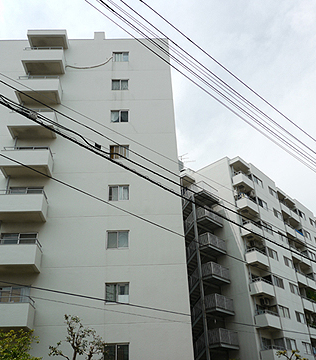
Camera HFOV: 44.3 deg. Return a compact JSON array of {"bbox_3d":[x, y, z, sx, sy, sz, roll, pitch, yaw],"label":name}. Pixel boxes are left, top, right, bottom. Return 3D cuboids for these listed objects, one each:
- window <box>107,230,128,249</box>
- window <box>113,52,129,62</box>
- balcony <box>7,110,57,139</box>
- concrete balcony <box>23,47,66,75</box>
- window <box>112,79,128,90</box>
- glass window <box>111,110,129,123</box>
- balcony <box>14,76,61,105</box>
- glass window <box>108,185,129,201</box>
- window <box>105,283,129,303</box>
[{"bbox_3d":[-2.053,3.058,19.960,1.127,0.994,0.100,-1,-32,-3],"label":"window"},{"bbox_3d":[-2.590,-8.597,27.235,1.127,0.994,0.100,-1,-32,-3],"label":"window"},{"bbox_3d":[-7.335,-3.292,23.093,2.572,1.270,1.220,-2,-32,-2],"label":"balcony"},{"bbox_3d":[-7.551,-7.953,26.005,2.572,1.270,1.220,-2,-32,-2],"label":"concrete balcony"},{"bbox_3d":[-2.460,-6.253,25.745,1.118,0.990,0.120,-2,-32,-2],"label":"window"},{"bbox_3d":[-2.375,-3.935,24.325,1.127,0.994,0.100,-1,-32,-3],"label":"glass window"},{"bbox_3d":[-7.443,-5.622,24.549,2.572,1.270,1.220,-2,-32,-2],"label":"balcony"},{"bbox_3d":[-2.161,0.727,21.415,1.127,0.994,0.100,-1,-32,-3],"label":"glass window"},{"bbox_3d":[-1.946,5.389,18.505,1.127,0.994,0.100,-1,-32,-3],"label":"window"}]

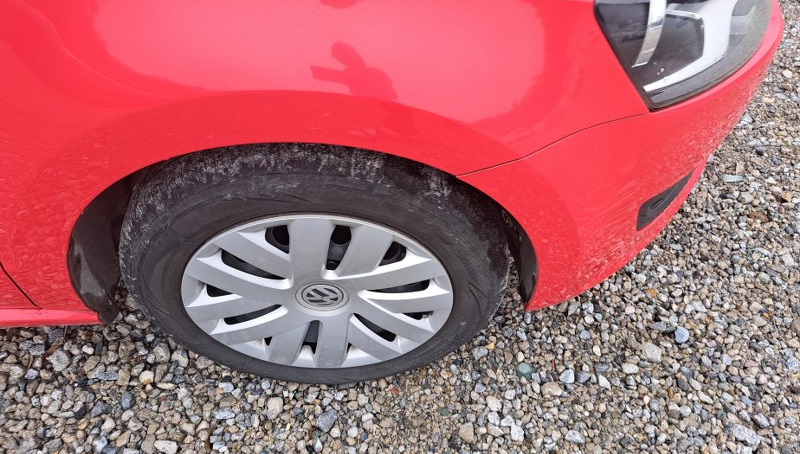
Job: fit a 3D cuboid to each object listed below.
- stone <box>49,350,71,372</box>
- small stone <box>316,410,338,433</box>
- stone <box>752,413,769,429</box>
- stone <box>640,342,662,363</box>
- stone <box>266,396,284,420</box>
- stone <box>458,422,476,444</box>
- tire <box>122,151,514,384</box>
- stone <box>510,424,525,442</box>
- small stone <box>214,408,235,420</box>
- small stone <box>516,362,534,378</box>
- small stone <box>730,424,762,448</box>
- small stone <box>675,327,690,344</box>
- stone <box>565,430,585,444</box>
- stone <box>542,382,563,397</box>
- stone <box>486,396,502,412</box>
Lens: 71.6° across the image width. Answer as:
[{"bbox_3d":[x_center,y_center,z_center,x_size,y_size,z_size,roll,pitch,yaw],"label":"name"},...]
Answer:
[{"bbox_3d":[-0.672,0.264,1.095,0.050,0.023,0.032,36,57,29],"label":"stone"},{"bbox_3d":[-0.132,0.354,1.010,0.029,0.021,0.042,25,52,21],"label":"small stone"},{"bbox_3d":[0.669,0.359,1.028,0.021,0.016,0.027,-17,51,-15],"label":"stone"},{"bbox_3d":[0.502,0.250,1.107,0.039,0.028,0.041,13,48,11],"label":"stone"},{"bbox_3d":[-0.231,0.336,1.027,0.030,0.021,0.041,-1,47,-1],"label":"stone"},{"bbox_3d":[0.121,0.369,0.997,0.026,0.018,0.037,-4,47,-4],"label":"stone"},{"bbox_3d":[-0.125,0.051,0.901,0.602,0.595,0.190,-1,47,-1],"label":"tire"},{"bbox_3d":[0.211,0.369,0.997,0.023,0.016,0.032,8,48,7],"label":"stone"},{"bbox_3d":[-0.323,0.343,1.021,0.037,0.015,0.021,0,47,0],"label":"small stone"},{"bbox_3d":[0.248,0.282,1.096,0.034,0.019,0.025,23,52,19],"label":"small stone"},{"bbox_3d":[0.620,0.373,0.993,0.049,0.023,0.029,20,50,17],"label":"small stone"},{"bbox_3d":[0.583,0.223,1.148,0.025,0.020,0.038,22,52,19],"label":"small stone"},{"bbox_3d":[0.319,0.381,1.008,0.032,0.017,0.022,9,49,8],"label":"stone"},{"bbox_3d":[0.292,0.313,1.068,0.039,0.022,0.029,5,49,5],"label":"stone"},{"bbox_3d":[0.176,0.333,1.052,0.021,0.016,0.032,-32,56,-25],"label":"stone"}]

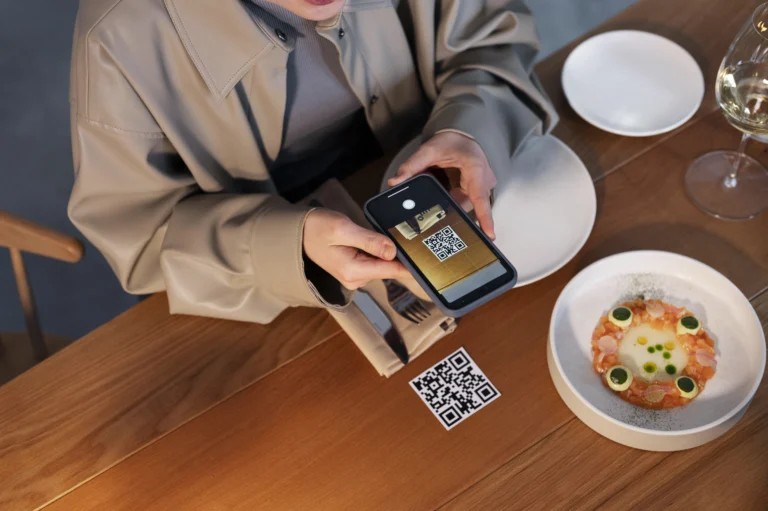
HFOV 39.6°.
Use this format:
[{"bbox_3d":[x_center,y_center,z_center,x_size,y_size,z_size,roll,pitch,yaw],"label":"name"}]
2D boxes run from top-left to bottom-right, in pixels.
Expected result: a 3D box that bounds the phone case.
[{"bbox_3d":[0.049,-0.012,0.957,0.075,0.011,0.151,-28,56,-16],"label":"phone case"}]

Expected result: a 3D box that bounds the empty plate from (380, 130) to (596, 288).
[{"bbox_3d":[0.109,-0.054,1.117,0.222,0.021,0.222,-1,57,2],"label":"empty plate"}]

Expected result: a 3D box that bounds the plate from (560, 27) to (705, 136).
[{"bbox_3d":[0.278,-0.189,1.196,0.156,0.019,0.156,-1,57,2],"label":"plate"}]

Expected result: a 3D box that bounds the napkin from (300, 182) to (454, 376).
[{"bbox_3d":[-0.027,0.017,1.084,0.098,0.012,0.224,-33,61,-17],"label":"napkin"}]

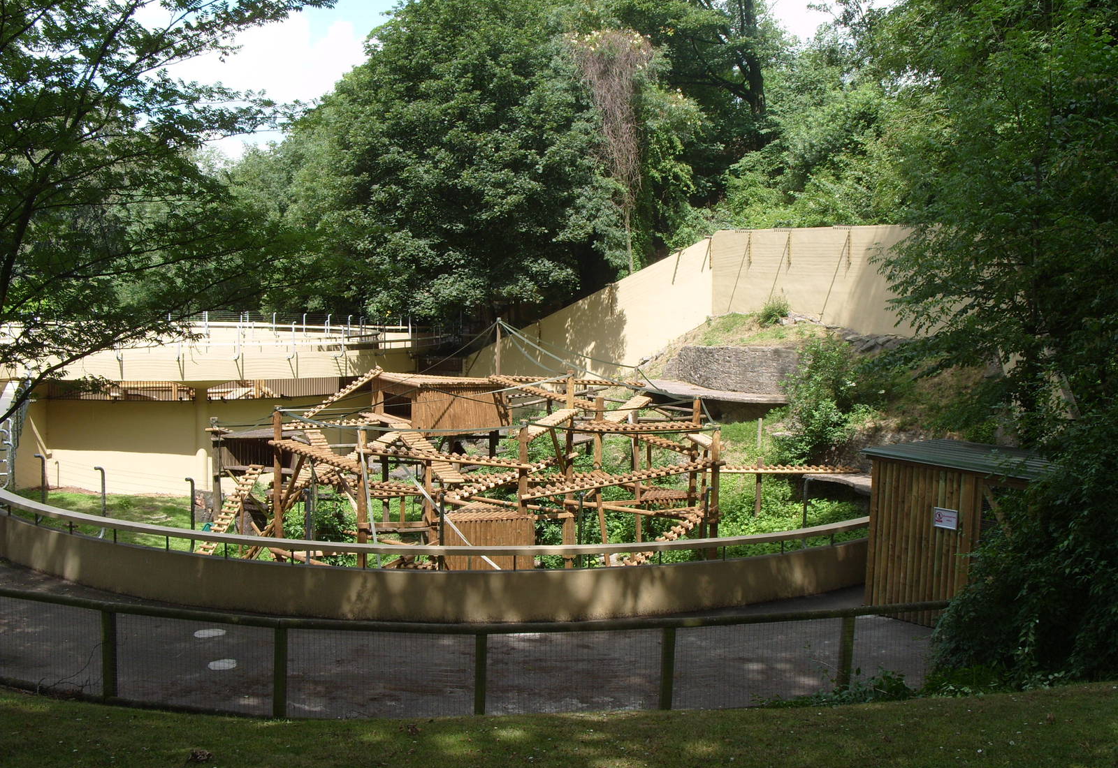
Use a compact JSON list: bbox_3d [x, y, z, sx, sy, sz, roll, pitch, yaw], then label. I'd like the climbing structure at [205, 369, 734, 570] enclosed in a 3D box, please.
[{"bbox_3d":[-2.300,2.050,25.400,11.300,4.200,8.000,1,6,0],"label":"climbing structure"}]

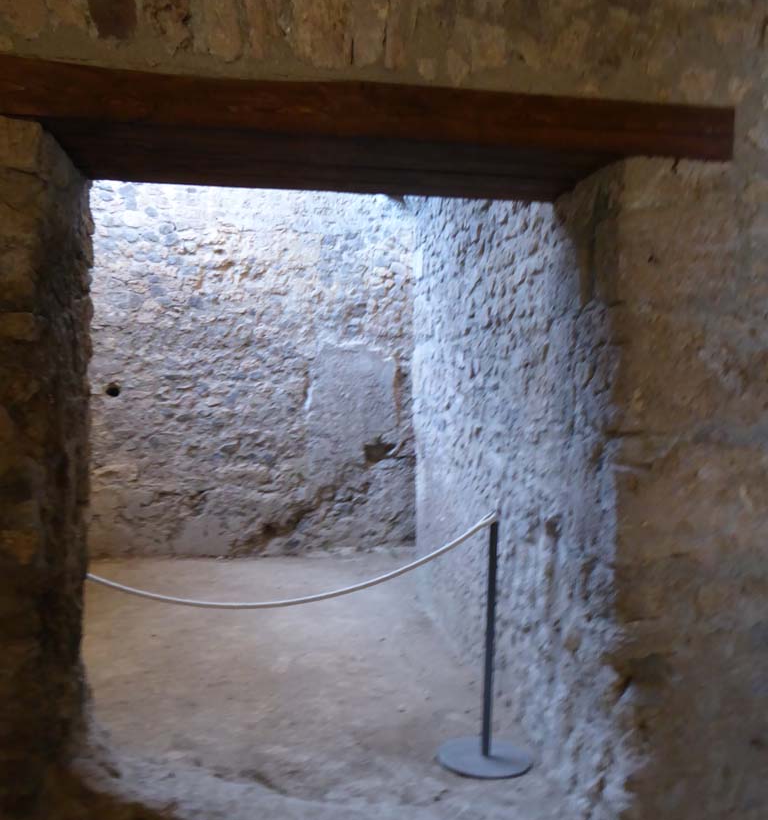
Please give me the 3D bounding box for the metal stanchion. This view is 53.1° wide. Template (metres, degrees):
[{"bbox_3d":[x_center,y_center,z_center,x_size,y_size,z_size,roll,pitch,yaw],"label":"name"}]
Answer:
[{"bbox_3d":[0.419,0.913,3.075,0.376,0.957,0.376,3,-1,0],"label":"metal stanchion"}]

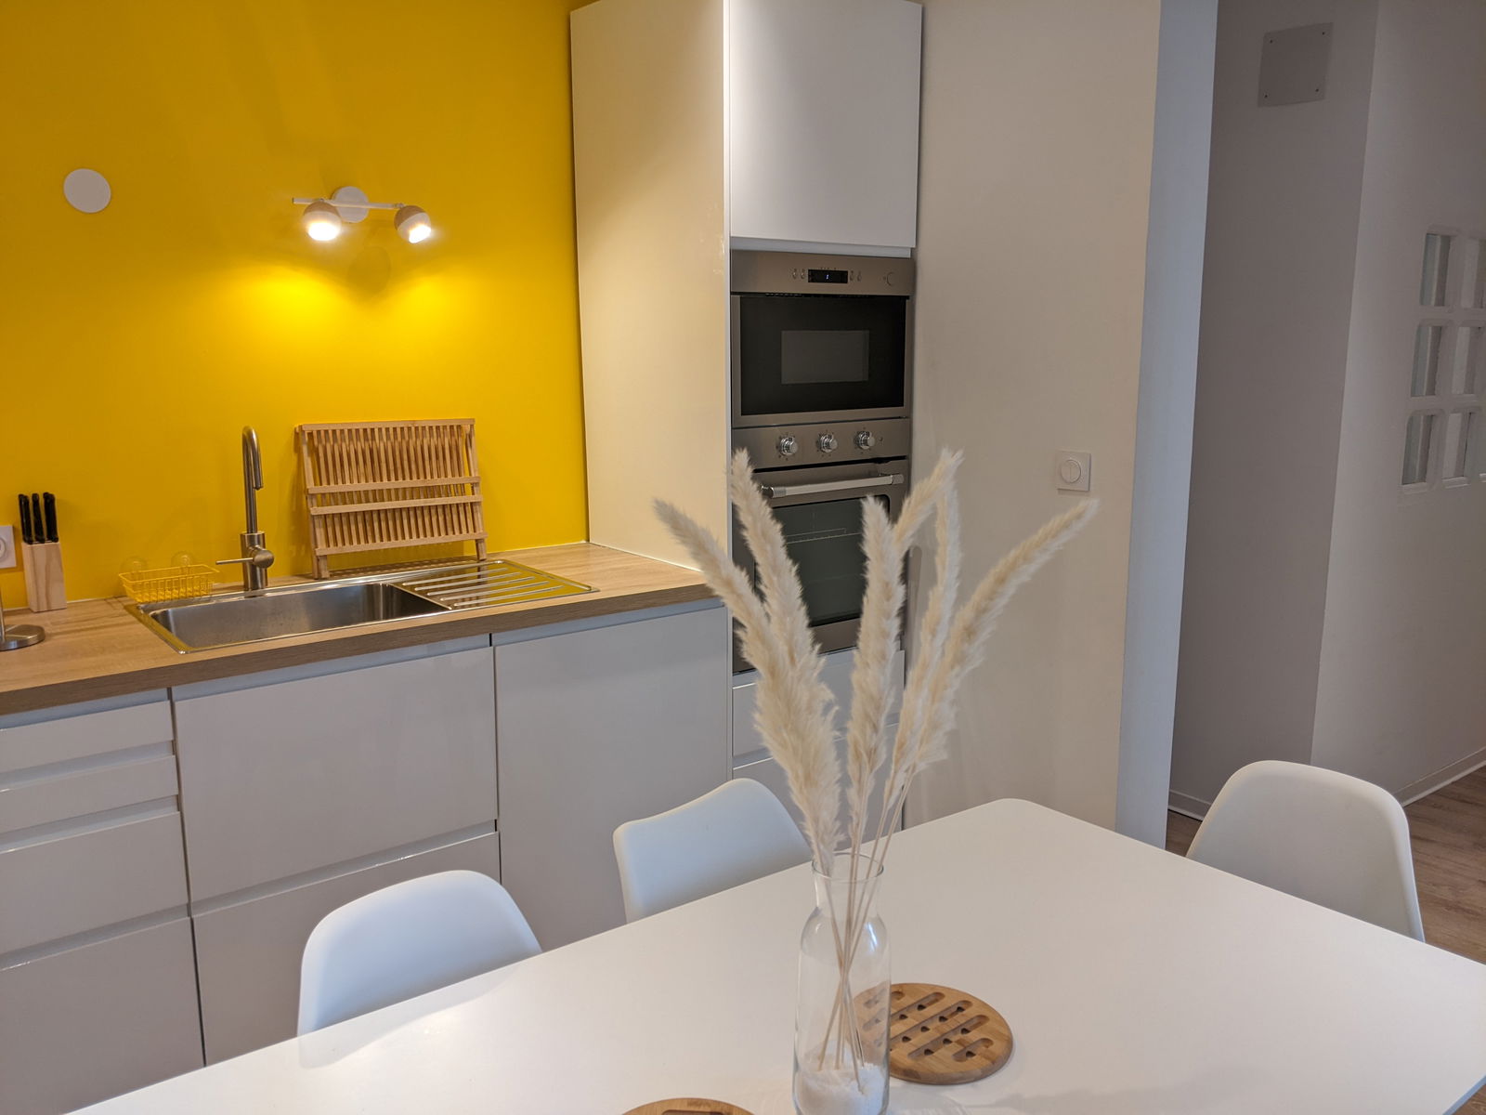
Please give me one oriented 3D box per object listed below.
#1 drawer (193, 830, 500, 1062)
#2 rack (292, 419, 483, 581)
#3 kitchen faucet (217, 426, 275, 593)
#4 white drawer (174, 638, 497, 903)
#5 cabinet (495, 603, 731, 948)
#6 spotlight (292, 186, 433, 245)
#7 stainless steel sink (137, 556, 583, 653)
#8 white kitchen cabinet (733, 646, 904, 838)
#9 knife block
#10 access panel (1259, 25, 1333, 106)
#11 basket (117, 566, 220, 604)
[{"bbox_3d":[-0.902,0.748,2.467,0.599,0.390,0.500,-8,13,-38],"label":"drawer"},{"bbox_3d":[-0.841,-0.152,2.825,0.442,0.357,0.085,-8,13,-37],"label":"rack"},{"bbox_3d":[-1.084,-0.099,2.508,0.120,0.366,0.155,-7,12,-34],"label":"kitchen faucet"},{"bbox_3d":[-0.751,0.389,2.212,0.599,0.388,0.028,-8,13,-38],"label":"white drawer"},{"bbox_3d":[-0.283,0.521,2.617,0.596,0.788,0.028,-8,13,-38],"label":"cabinet"},{"bbox_3d":[-0.874,-0.788,2.659,0.312,0.130,0.125,-8,13,-37],"label":"spotlight"},{"bbox_3d":[-0.804,0.176,2.522,0.864,0.188,0.482,-8,13,-38],"label":"stainless steel sink"},{"bbox_3d":[0.018,0.517,3.235,0.600,0.620,0.605,-8,13,-38],"label":"white kitchen cabinet"},{"bbox_3d":[-1.443,0.038,2.396,0.060,0.138,0.063,-8,13,-37],"label":"knife block"},{"bbox_3d":[1.527,-1.356,3.200,0.012,0.198,0.190,-8,13,-38],"label":"access panel"},{"bbox_3d":[-1.244,0.058,2.517,0.177,0.053,0.118,-8,13,-37],"label":"basket"}]

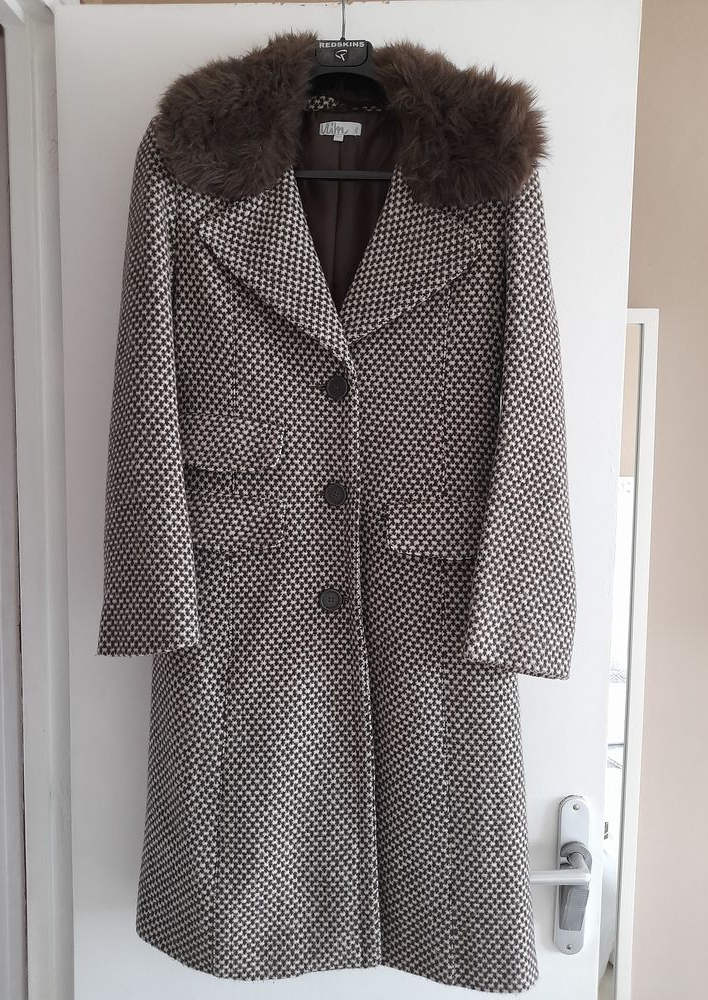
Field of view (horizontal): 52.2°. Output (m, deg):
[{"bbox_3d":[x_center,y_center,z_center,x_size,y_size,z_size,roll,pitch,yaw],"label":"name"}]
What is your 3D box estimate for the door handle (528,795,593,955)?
[{"bbox_3d":[0.243,0.497,0.935,0.136,0.222,0.060,1,5,1],"label":"door handle"}]

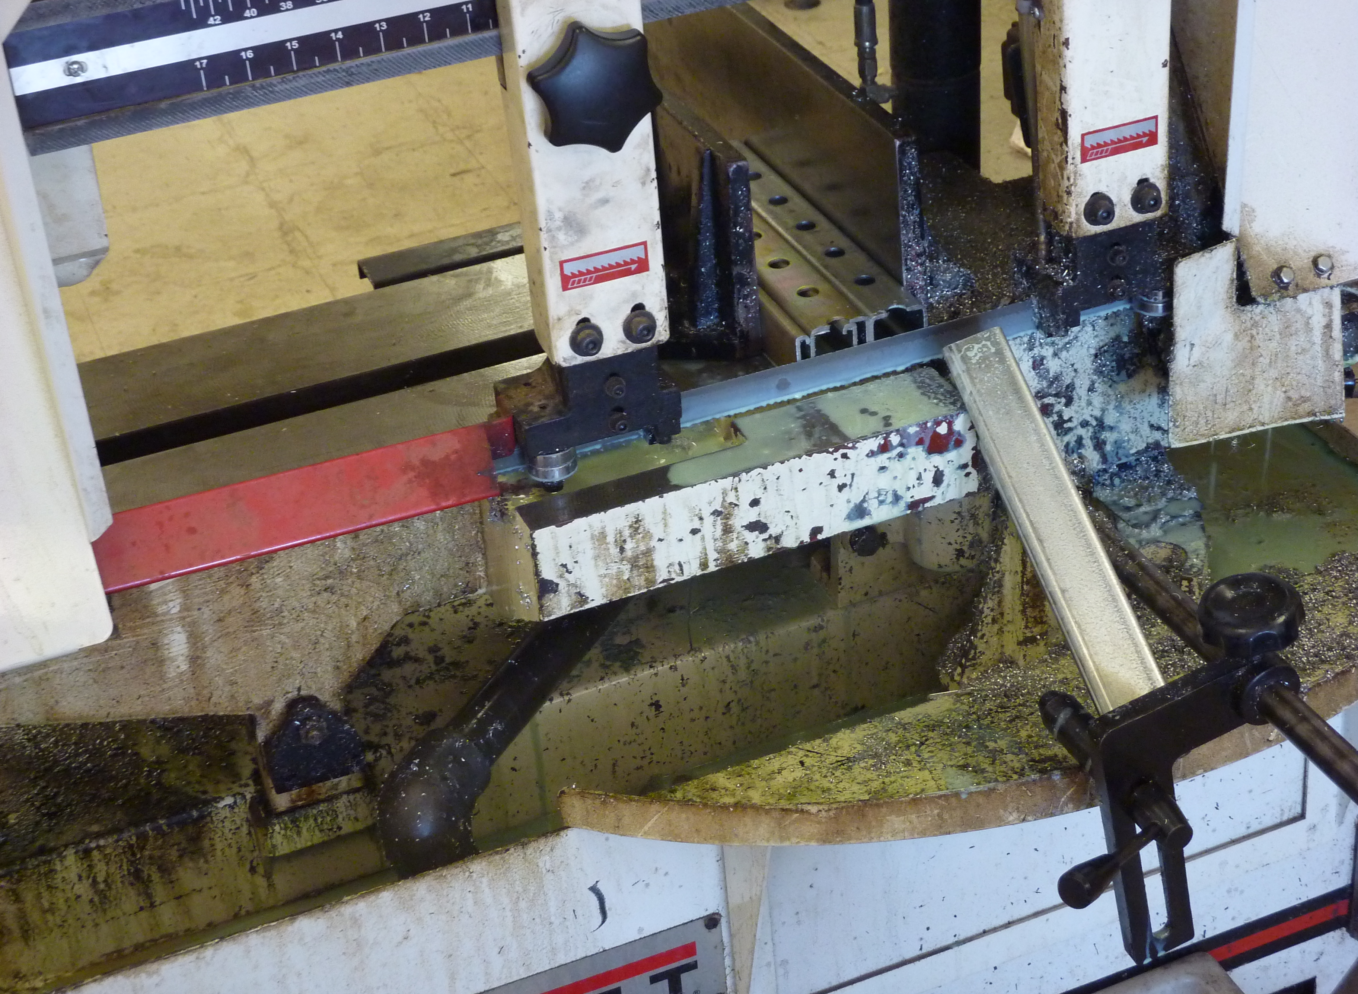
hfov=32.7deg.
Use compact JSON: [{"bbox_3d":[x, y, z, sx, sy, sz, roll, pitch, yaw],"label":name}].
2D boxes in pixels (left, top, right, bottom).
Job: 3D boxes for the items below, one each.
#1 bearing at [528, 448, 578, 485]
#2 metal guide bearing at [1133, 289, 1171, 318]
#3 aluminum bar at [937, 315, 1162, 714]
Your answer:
[{"bbox_3d":[-0.079,-0.026,1.431,0.030,0.018,0.030,-16,34,-16],"label":"bearing"},{"bbox_3d":[0.320,-0.136,1.548,0.028,0.019,0.028,-4,32,2],"label":"metal guide bearing"},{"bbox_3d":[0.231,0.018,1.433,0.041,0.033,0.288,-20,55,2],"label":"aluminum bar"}]

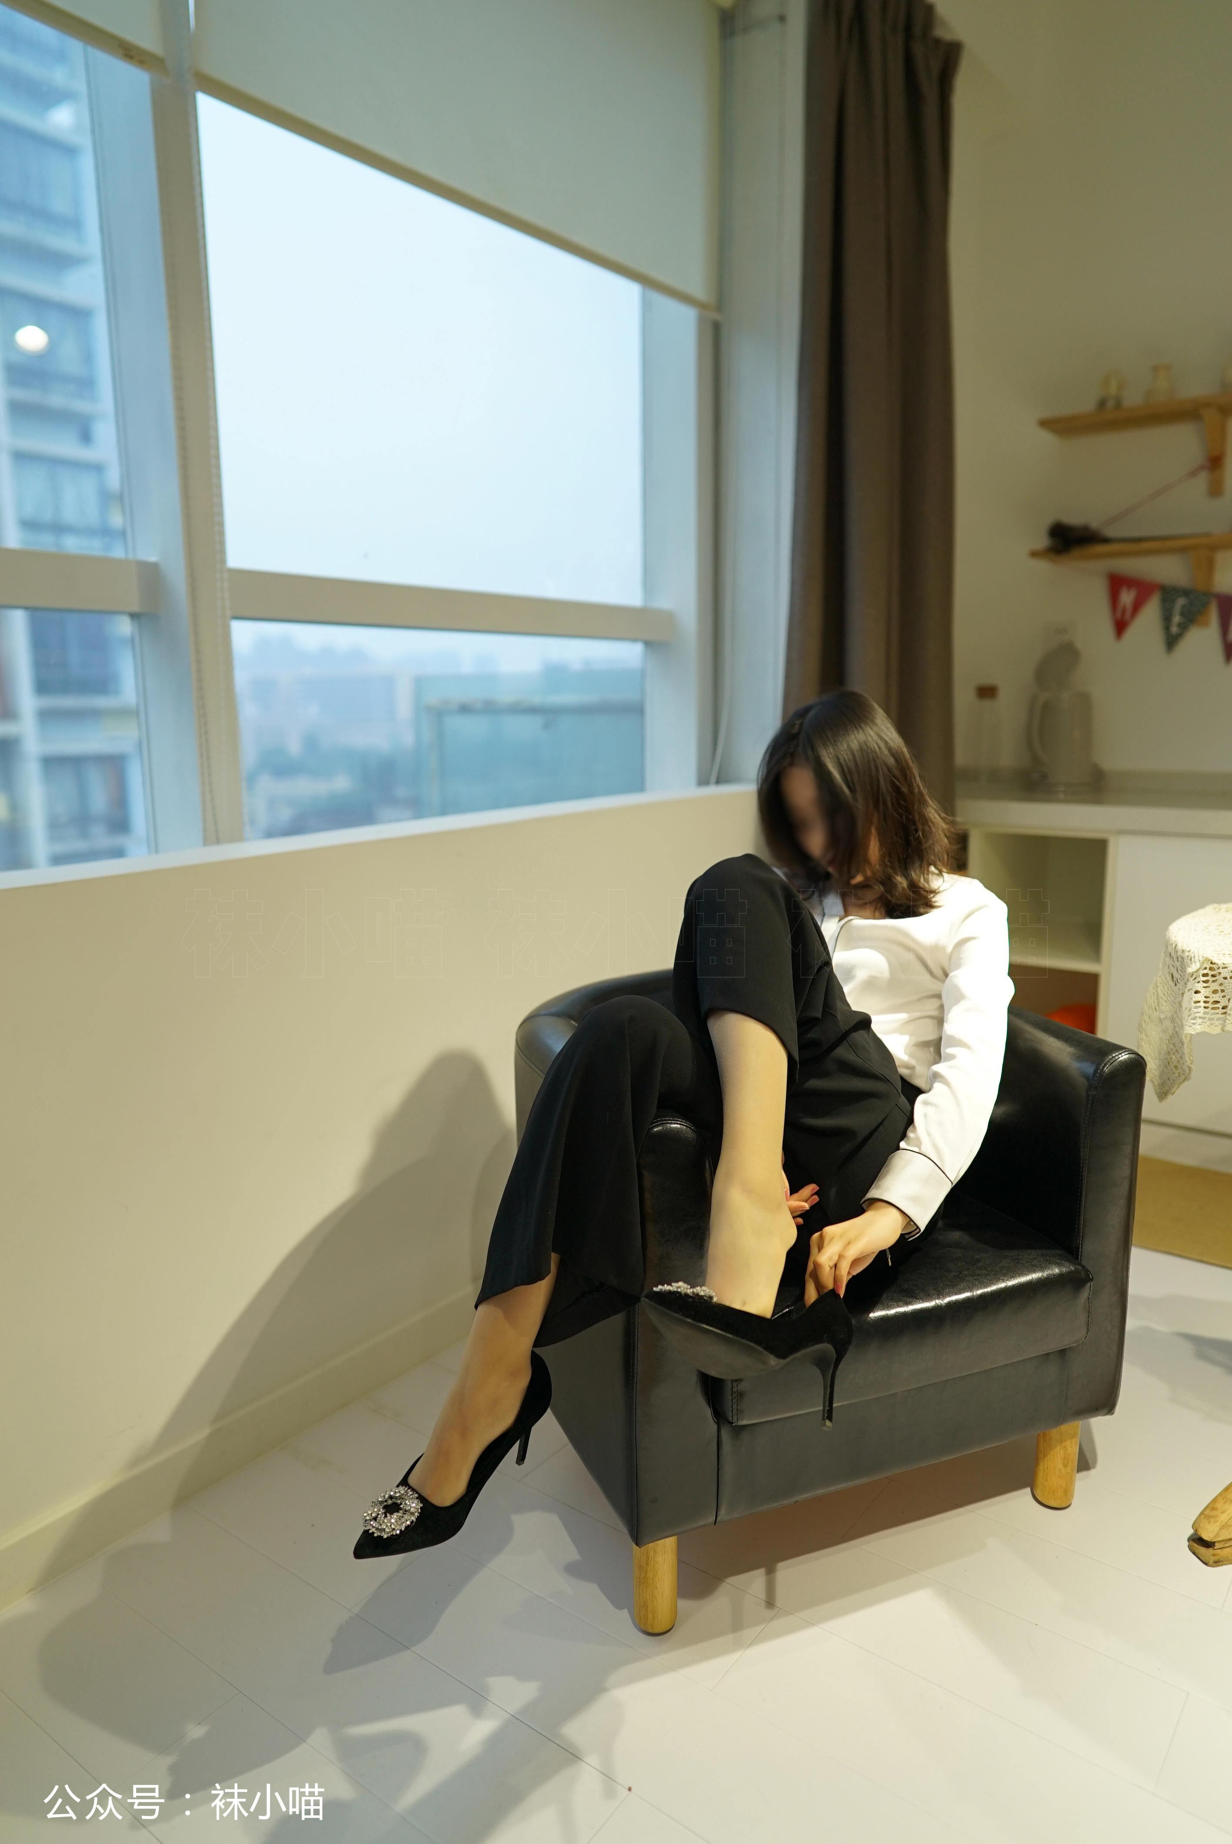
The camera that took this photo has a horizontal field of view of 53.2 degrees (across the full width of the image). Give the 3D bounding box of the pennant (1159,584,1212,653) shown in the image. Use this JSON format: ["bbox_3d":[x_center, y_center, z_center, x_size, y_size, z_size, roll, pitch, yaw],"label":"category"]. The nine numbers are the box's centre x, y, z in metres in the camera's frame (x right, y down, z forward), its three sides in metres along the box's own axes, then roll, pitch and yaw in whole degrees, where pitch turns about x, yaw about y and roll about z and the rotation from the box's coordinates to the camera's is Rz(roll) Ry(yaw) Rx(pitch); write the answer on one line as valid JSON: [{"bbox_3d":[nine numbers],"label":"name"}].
[{"bbox_3d":[1.334,-0.716,2.934,0.120,0.150,0.010,23,22,33],"label":"pennant"}]

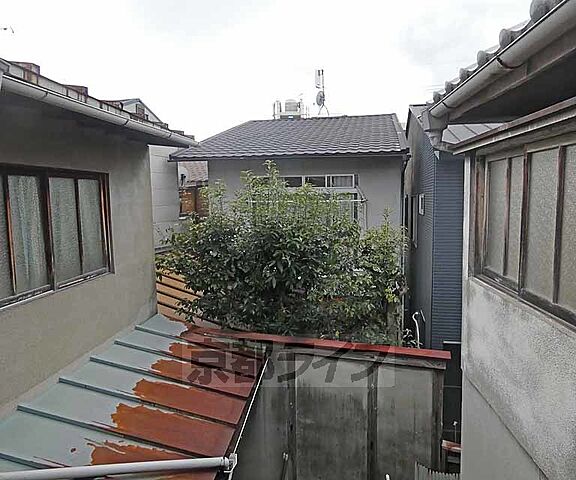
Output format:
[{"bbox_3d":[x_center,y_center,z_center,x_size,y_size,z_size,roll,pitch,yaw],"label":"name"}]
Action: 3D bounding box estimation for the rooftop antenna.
[{"bbox_3d":[1.354,-5.961,15.406,0.600,1.940,0.500,5,8,41],"label":"rooftop antenna"}]

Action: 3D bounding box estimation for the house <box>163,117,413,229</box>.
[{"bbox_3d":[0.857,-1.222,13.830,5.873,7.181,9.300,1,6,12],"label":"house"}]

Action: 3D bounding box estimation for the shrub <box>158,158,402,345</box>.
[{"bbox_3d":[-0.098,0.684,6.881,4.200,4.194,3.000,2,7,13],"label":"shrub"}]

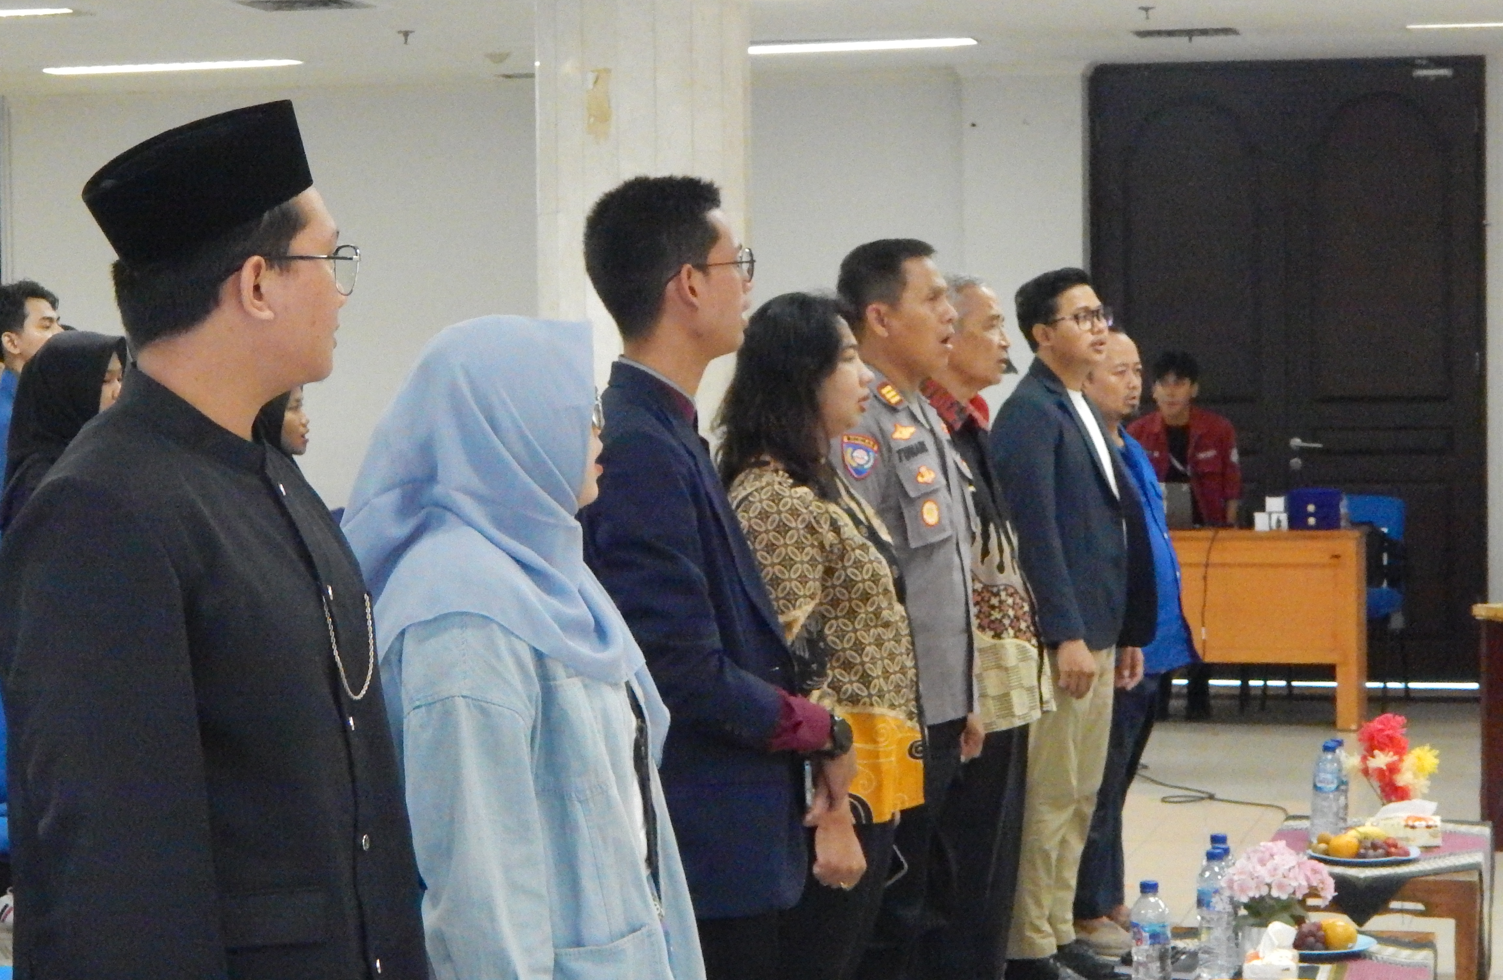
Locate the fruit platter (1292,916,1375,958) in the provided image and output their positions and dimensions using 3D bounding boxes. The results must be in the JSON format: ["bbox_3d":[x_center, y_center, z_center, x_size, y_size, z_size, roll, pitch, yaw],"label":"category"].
[{"bbox_3d":[1.064,0.845,7.032,0.258,0.076,0.258,0,3,13],"label":"fruit platter"}]

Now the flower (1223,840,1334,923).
[{"bbox_3d":[0.982,0.730,6.880,0.205,0.160,0.185,0,3,13],"label":"flower"}]

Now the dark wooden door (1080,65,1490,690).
[{"bbox_3d":[2.281,-0.509,15.754,1.668,2.640,0.080,0,3,13],"label":"dark wooden door"}]

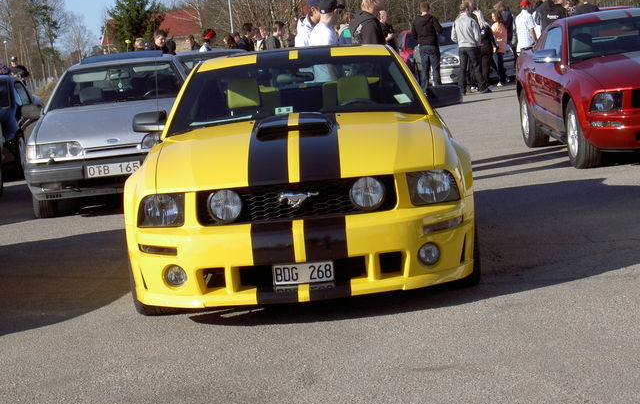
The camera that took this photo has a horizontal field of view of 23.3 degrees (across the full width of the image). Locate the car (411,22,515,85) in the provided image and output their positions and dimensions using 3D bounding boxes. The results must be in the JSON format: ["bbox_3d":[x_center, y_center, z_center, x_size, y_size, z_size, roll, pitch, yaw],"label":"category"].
[{"bbox_3d":[2.930,-3.106,32.693,1.730,1.410,4.400,-6,6,-3],"label":"car"}]

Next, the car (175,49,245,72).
[{"bbox_3d":[-1.518,-1.602,22.948,1.740,1.400,4.500,-6,6,-1],"label":"car"}]

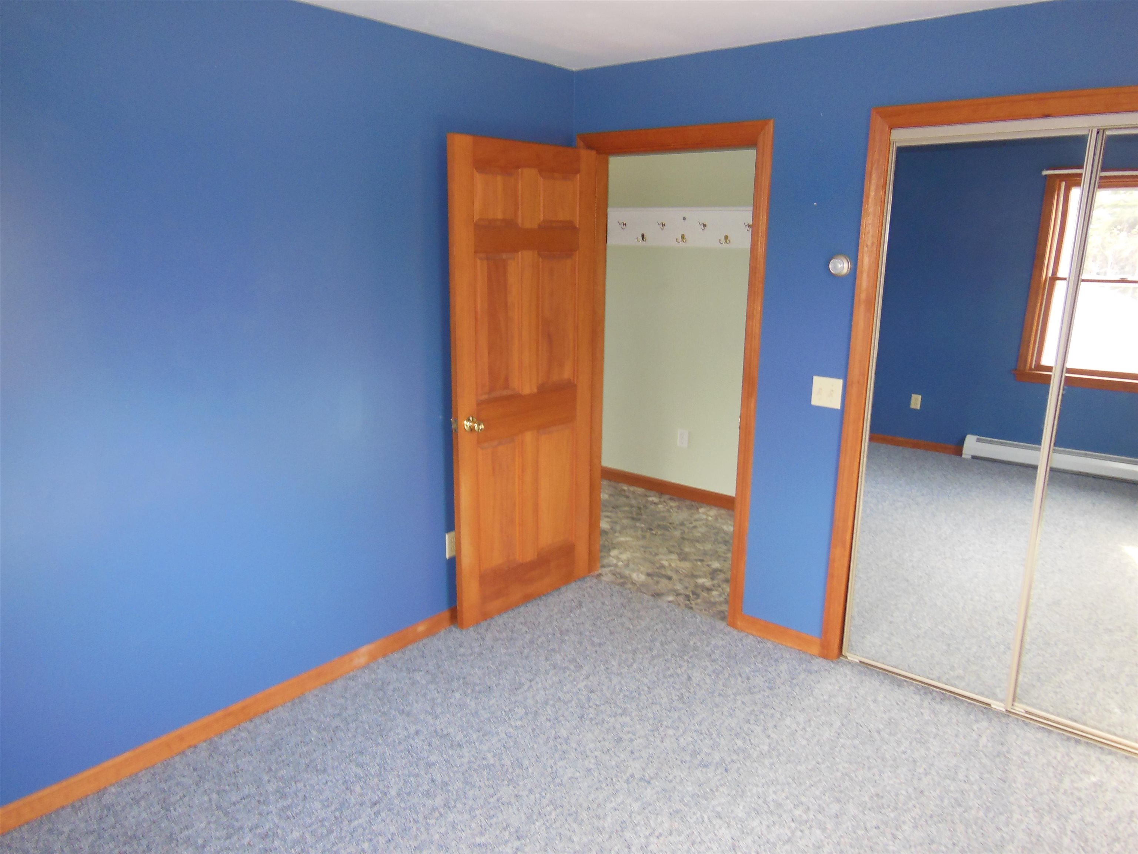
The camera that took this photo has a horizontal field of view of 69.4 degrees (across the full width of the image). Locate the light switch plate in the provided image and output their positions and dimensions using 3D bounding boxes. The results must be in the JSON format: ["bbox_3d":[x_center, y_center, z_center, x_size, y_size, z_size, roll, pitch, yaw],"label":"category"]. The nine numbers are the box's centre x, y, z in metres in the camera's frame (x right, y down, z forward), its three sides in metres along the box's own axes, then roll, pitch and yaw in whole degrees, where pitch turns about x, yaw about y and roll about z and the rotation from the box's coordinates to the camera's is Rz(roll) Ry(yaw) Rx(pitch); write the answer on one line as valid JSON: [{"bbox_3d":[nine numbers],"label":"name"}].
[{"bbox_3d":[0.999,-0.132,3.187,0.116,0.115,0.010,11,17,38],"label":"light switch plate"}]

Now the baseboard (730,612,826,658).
[{"bbox_3d":[0.893,0.874,3.495,0.398,0.082,0.016,11,17,38],"label":"baseboard"}]

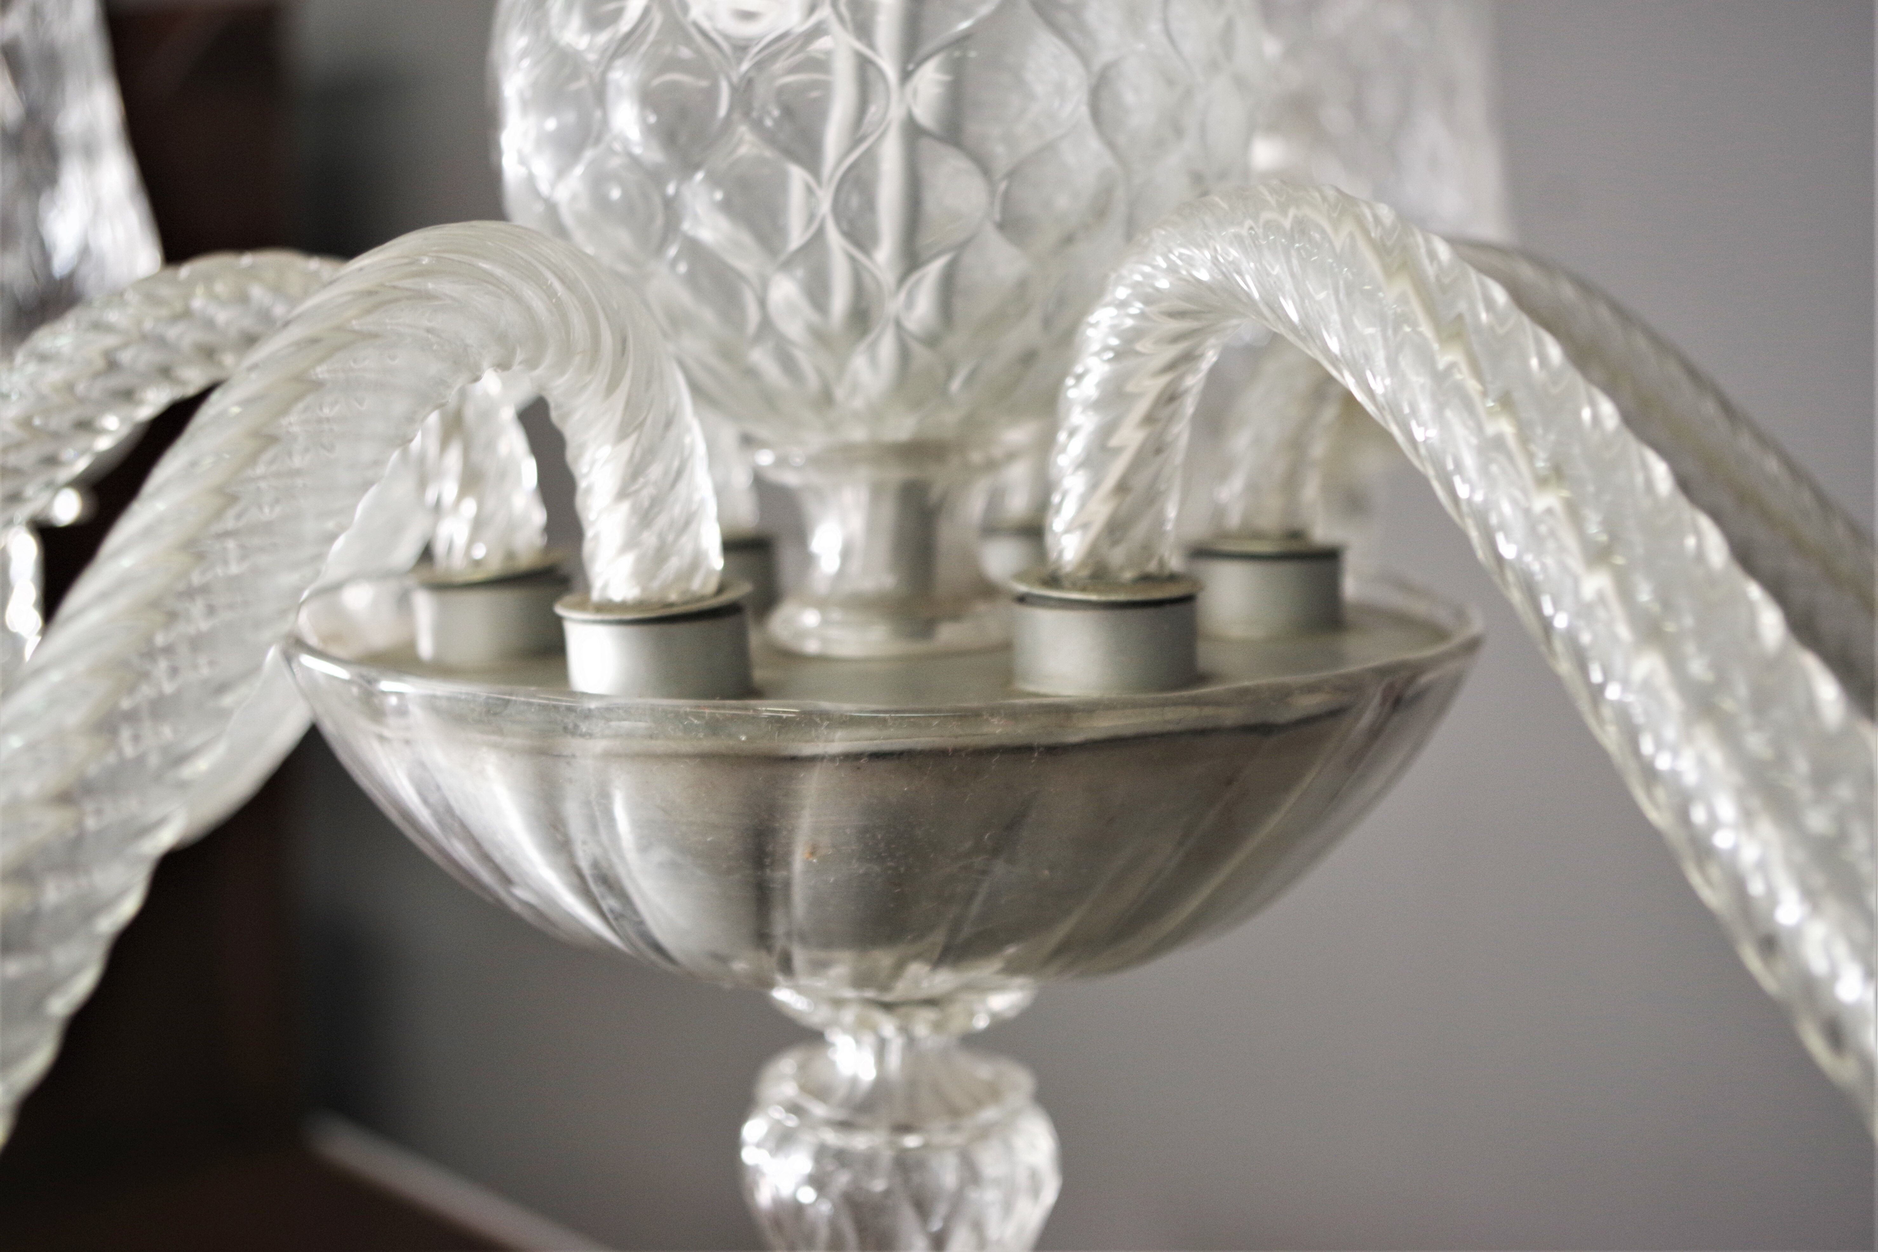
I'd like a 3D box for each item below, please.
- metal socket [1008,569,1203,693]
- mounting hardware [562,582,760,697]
[{"bbox_3d":[0.036,0.001,0.510,0.040,0.021,0.040,-2,9,0],"label":"metal socket"},{"bbox_3d":[-0.059,0.004,0.508,0.040,0.021,0.040,-7,9,1],"label":"mounting hardware"}]

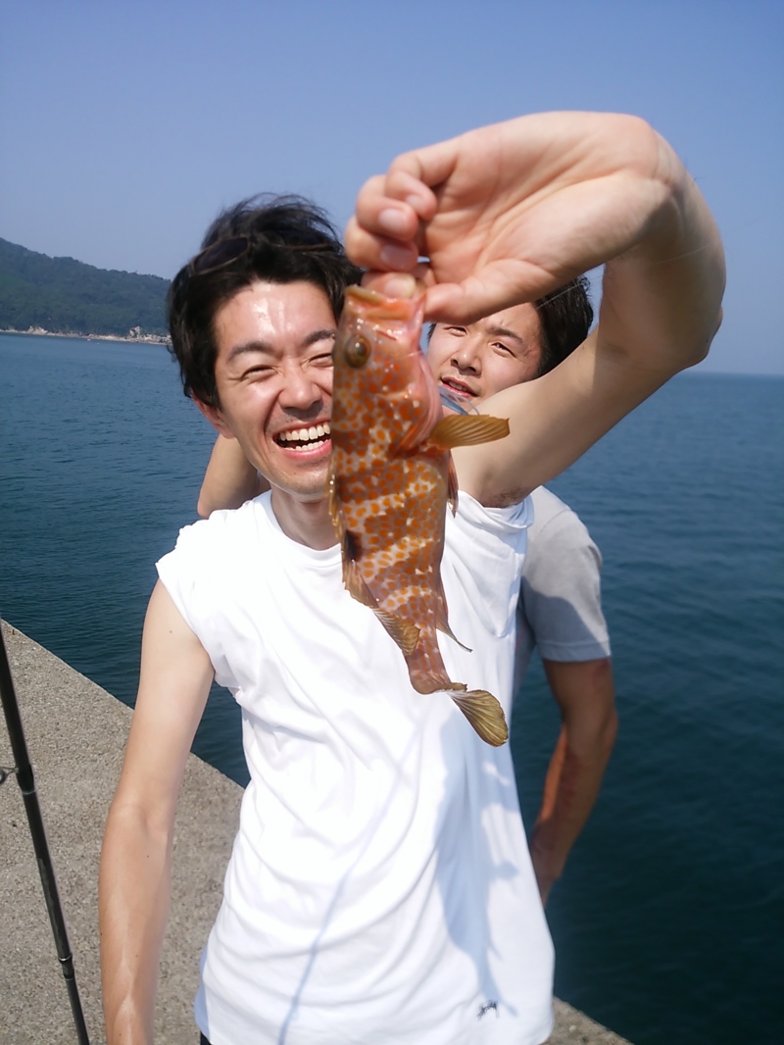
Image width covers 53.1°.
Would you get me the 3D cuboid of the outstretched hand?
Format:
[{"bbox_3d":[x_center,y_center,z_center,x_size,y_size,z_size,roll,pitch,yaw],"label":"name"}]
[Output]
[{"bbox_3d":[0.058,-0.144,0.375,0.150,0.090,0.080,-13,7,-9],"label":"outstretched hand"}]

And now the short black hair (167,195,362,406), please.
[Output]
[{"bbox_3d":[-0.130,-0.228,0.815,0.190,0.215,0.220,-11,12,-17],"label":"short black hair"}]

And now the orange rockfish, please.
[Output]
[{"bbox_3d":[0.013,0.001,0.380,0.083,0.217,0.050,-3,12,1],"label":"orange rockfish"}]

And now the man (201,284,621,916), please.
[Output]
[{"bbox_3d":[0.026,0.444,1.240,0.570,1.680,0.400,5,12,10],"label":"man"}]

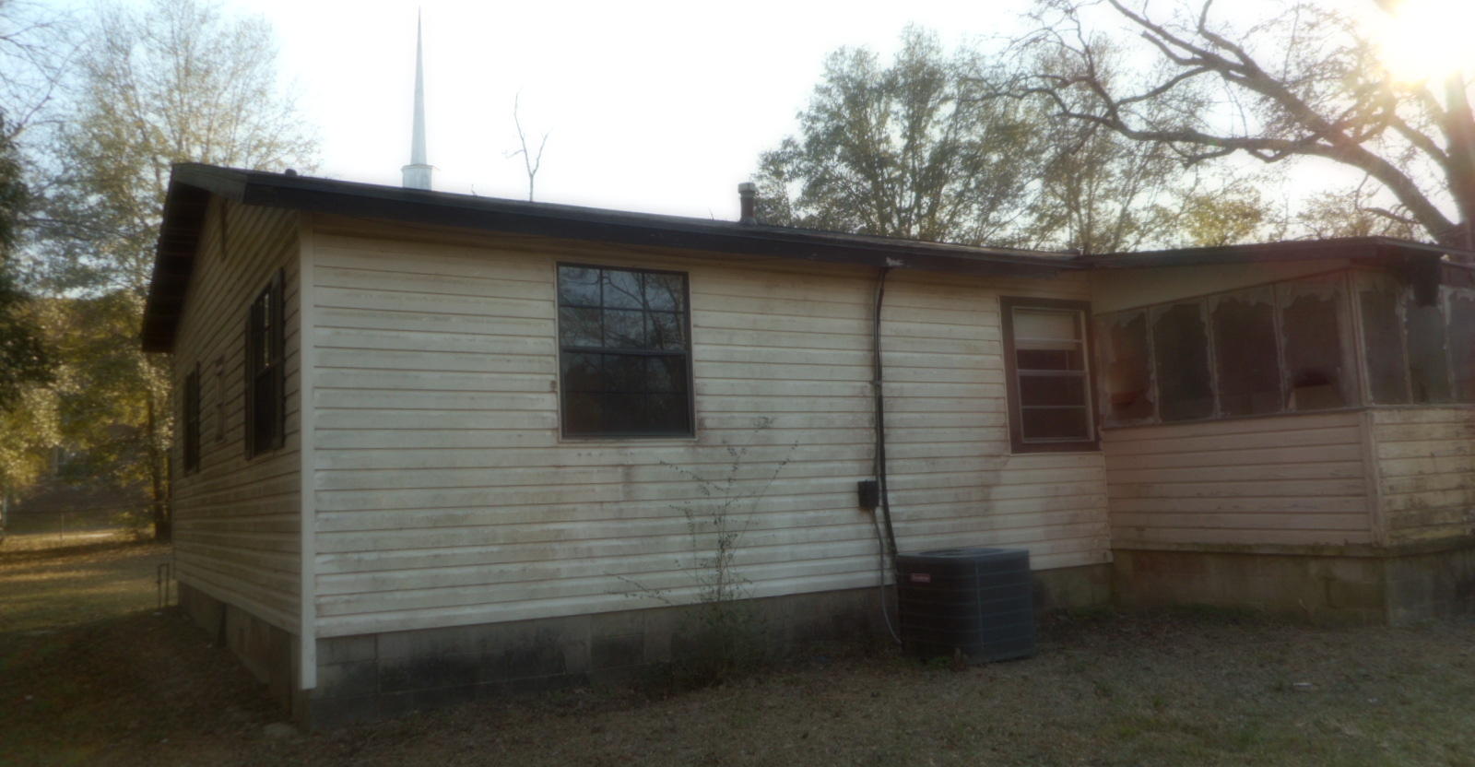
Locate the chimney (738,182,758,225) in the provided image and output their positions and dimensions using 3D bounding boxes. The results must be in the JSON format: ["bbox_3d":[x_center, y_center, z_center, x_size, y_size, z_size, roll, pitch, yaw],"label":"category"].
[{"bbox_3d":[0.099,-1.727,10.200,0.160,0.420,0.160,-3,-6,0],"label":"chimney"}]

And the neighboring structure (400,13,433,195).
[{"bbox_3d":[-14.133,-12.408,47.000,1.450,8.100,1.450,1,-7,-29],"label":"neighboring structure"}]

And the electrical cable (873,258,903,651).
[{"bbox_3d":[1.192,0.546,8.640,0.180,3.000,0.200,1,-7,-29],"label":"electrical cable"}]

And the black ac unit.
[{"bbox_3d":[1.723,1.658,8.070,0.740,0.760,0.740,1,-7,-29],"label":"black ac unit"}]

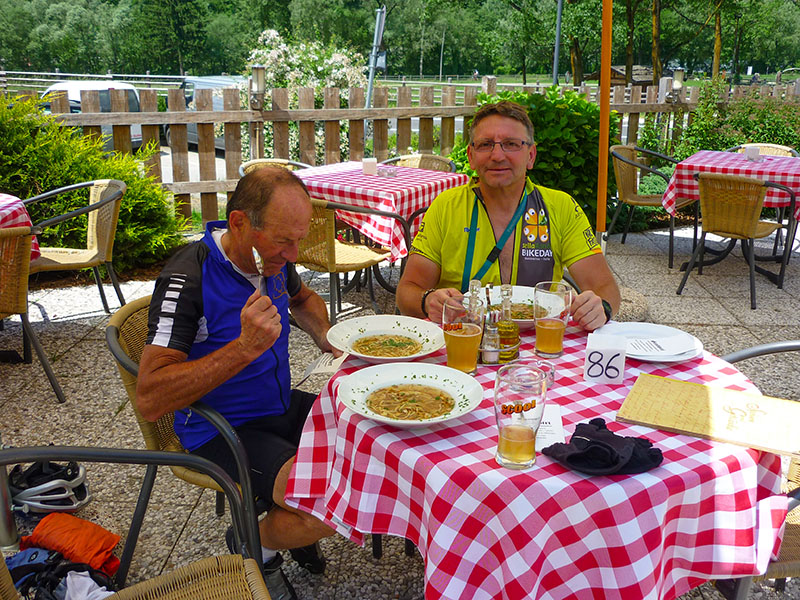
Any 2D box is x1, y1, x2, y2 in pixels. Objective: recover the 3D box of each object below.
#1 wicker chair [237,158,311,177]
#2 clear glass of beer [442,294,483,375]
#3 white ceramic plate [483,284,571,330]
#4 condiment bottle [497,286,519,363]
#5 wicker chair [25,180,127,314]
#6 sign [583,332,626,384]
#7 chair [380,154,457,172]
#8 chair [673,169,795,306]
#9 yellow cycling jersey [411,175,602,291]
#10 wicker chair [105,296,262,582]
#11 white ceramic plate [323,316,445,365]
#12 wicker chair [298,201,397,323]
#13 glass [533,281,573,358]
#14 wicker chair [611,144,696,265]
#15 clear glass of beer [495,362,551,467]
[{"bbox_3d":[-0.632,-0.450,4.685,0.570,0.750,0.550,15,23,39],"label":"wicker chair"},{"bbox_3d":[0.132,0.076,1.595,0.083,0.155,0.083,0,17,0],"label":"clear glass of beer"},{"bbox_3d":[0.290,0.026,1.948,0.266,0.045,0.266,0,17,0],"label":"white ceramic plate"},{"bbox_3d":[0.239,0.048,1.681,0.049,0.170,0.049,0,18,0],"label":"condiment bottle"},{"bbox_3d":[-1.698,-0.185,3.850,0.570,0.750,0.550,-15,23,-38],"label":"wicker chair"},{"bbox_3d":[0.427,0.122,1.590,0.077,0.070,0.098,4,17,13],"label":"sign"},{"bbox_3d":[0.014,-0.497,4.838,0.550,0.750,0.570,12,21,32],"label":"chair"},{"bbox_3d":[2.036,-0.417,4.618,0.550,0.750,0.570,14,22,35],"label":"chair"},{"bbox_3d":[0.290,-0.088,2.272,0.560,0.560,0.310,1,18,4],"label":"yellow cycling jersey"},{"bbox_3d":[-0.413,0.413,1.999,0.600,0.755,0.560,10,19,29],"label":"wicker chair"},{"bbox_3d":[-0.027,0.104,1.729,0.275,0.043,0.275,0,18,0],"label":"white ceramic plate"},{"bbox_3d":[-0.332,-0.180,3.883,0.560,0.755,0.600,14,22,38],"label":"wicker chair"},{"bbox_3d":[0.337,0.046,1.692,0.083,0.155,0.083,0,17,0],"label":"glass"},{"bbox_3d":[1.784,-0.675,5.428,0.600,0.755,0.560,14,22,38],"label":"wicker chair"},{"bbox_3d":[0.196,0.195,1.262,0.083,0.158,0.083,0,18,0],"label":"clear glass of beer"}]

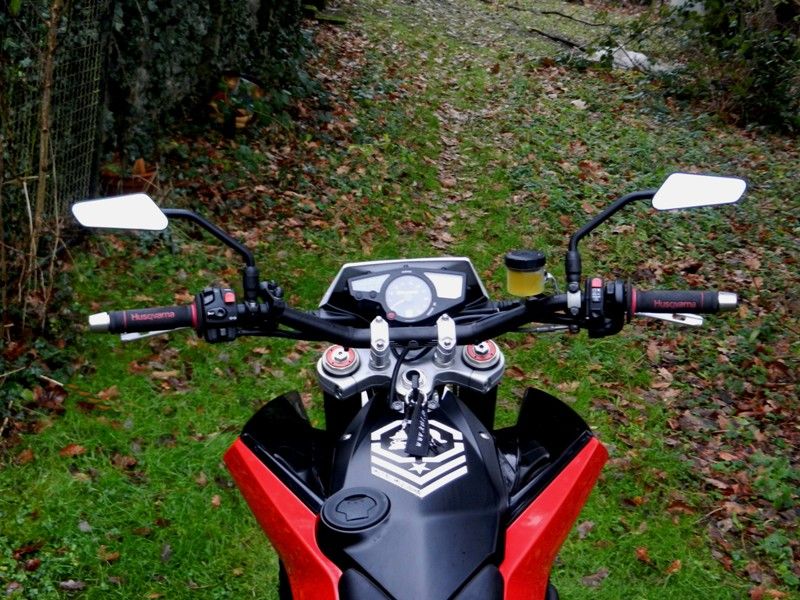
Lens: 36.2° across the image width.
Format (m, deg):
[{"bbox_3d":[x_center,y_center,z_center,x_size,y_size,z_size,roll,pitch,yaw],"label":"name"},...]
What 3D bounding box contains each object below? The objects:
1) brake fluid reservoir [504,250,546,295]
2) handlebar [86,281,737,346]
[{"bbox_3d":[0.175,-0.037,1.710,0.056,0.053,0.056,0,17,0],"label":"brake fluid reservoir"},{"bbox_3d":[0.017,0.029,1.700,0.875,0.115,0.135,-2,20,0],"label":"handlebar"}]

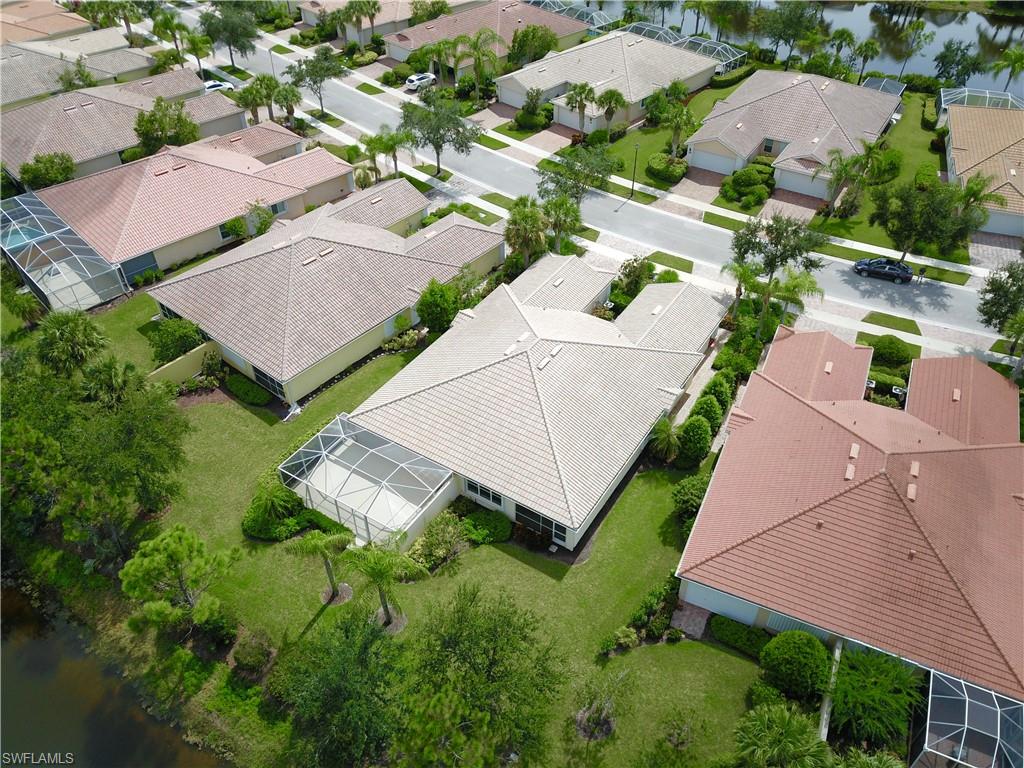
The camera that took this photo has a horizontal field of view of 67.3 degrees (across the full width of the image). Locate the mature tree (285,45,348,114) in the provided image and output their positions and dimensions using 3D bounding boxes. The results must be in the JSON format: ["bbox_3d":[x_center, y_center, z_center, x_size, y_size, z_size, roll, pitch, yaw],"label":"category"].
[{"bbox_3d":[-23.653,-36.879,93.761,7.736,7.942,7.736,0,41,0],"label":"mature tree"}]

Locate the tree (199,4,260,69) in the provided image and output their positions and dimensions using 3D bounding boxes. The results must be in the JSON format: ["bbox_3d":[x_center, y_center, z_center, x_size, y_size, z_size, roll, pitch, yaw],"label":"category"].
[{"bbox_3d":[-37.672,-46.346,102.639,7.520,7.690,7.520,-13,43,-15],"label":"tree"}]

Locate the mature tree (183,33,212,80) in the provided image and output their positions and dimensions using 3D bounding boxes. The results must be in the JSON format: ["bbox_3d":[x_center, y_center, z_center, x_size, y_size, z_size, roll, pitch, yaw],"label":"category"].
[{"bbox_3d":[-41.726,-43.816,103.227,3.613,5.956,3.613,0,41,0],"label":"mature tree"}]

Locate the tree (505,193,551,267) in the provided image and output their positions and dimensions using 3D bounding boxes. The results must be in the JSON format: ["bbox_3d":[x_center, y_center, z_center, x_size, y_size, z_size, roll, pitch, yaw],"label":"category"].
[{"bbox_3d":[1.295,-12.674,65.299,3.700,6.950,3.700,1,41,1],"label":"tree"}]

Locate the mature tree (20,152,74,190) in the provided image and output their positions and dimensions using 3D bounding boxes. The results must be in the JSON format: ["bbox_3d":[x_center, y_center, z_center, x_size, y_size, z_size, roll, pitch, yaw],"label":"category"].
[{"bbox_3d":[-48.227,-21.258,80.066,5.037,5.442,5.037,-2,41,0],"label":"mature tree"}]

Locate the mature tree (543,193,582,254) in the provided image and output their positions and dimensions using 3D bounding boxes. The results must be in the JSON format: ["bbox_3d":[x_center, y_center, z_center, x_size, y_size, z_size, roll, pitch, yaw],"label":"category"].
[{"bbox_3d":[4.286,-13.802,67.624,3.290,5.630,3.290,3,41,3],"label":"mature tree"}]

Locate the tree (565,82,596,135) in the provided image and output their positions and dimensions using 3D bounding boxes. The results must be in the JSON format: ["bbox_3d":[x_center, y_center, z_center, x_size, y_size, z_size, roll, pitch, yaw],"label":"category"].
[{"bbox_3d":[7.925,-31.836,89.771,3.681,6.360,3.681,-2,41,0],"label":"tree"}]

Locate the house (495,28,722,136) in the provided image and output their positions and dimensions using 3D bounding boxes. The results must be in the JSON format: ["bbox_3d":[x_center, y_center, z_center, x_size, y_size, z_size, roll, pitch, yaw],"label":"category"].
[{"bbox_3d":[12.517,-40.979,99.431,17.450,6.322,25.227,33,51,32],"label":"house"}]

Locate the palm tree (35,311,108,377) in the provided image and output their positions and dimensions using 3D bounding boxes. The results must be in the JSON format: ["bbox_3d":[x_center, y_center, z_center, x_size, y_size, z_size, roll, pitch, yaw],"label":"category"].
[{"bbox_3d":[-32.586,-2.659,57.820,4.603,6.137,4.603,-2,41,0],"label":"palm tree"}]

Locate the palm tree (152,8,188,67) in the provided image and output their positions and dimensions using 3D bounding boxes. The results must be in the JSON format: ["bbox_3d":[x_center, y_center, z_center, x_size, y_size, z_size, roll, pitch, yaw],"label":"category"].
[{"bbox_3d":[-44.094,-44.719,100.621,4.280,7.800,4.280,-15,44,-17],"label":"palm tree"}]

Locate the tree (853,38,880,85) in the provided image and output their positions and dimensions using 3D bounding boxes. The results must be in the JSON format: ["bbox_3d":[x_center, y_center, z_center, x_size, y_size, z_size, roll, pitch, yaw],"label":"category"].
[{"bbox_3d":[45.105,-41.073,98.927,3.160,6.000,3.160,17,44,18],"label":"tree"}]

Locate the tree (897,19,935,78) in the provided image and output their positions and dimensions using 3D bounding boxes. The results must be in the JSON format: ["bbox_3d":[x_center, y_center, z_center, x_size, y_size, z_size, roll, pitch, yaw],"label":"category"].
[{"bbox_3d":[53.368,-44.325,102.727,4.376,8.296,4.376,-2,41,0],"label":"tree"}]

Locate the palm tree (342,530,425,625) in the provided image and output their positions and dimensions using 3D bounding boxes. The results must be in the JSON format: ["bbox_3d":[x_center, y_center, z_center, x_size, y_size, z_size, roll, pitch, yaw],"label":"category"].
[{"bbox_3d":[-6.608,10.868,40.772,4.345,6.306,4.345,0,41,0],"label":"palm tree"}]

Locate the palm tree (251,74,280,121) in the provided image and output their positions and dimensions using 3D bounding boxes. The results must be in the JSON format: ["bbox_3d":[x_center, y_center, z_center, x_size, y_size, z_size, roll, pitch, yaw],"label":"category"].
[{"bbox_3d":[-28.123,-32.705,88.709,3.150,5.710,3.150,-11,43,-13],"label":"palm tree"}]

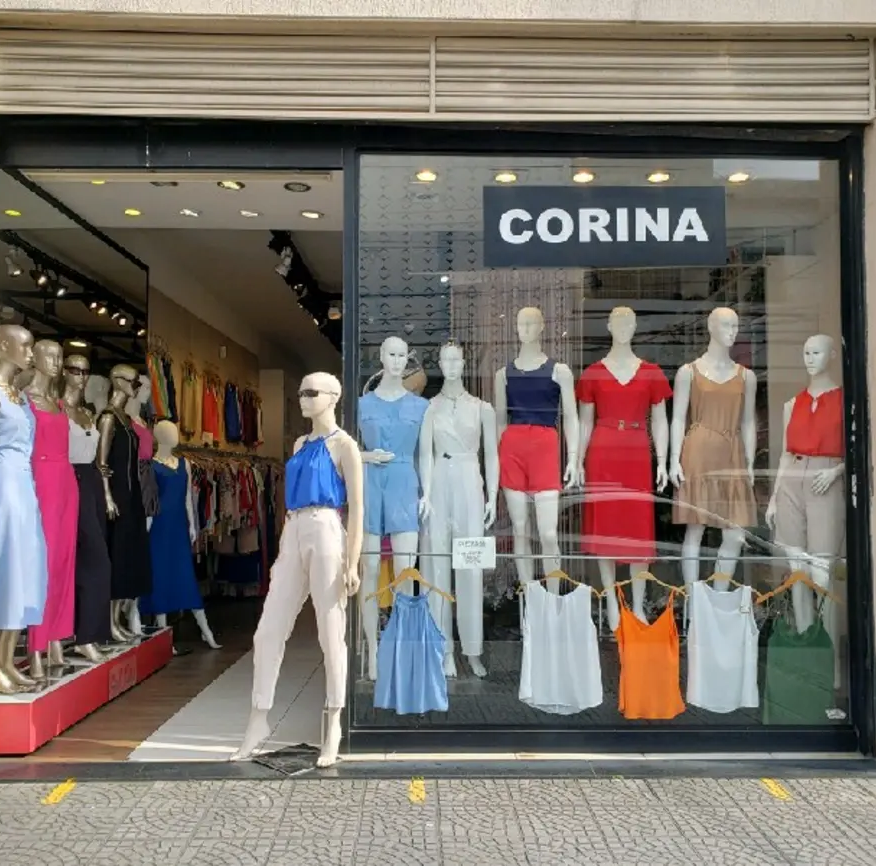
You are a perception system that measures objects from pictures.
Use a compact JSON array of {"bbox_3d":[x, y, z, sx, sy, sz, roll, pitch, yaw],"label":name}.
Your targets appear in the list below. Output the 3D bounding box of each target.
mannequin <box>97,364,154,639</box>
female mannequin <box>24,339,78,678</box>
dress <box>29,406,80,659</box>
[{"bbox_3d":[-2.080,0.452,5.715,0.320,1.790,0.400,-1,-3,29],"label":"mannequin"},{"bbox_3d":[-2.083,0.389,4.719,0.310,1.808,0.380,-2,-4,44],"label":"female mannequin"},{"bbox_3d":[-2.105,0.509,4.722,0.270,1.350,0.340,-1,-3,34],"label":"dress"}]

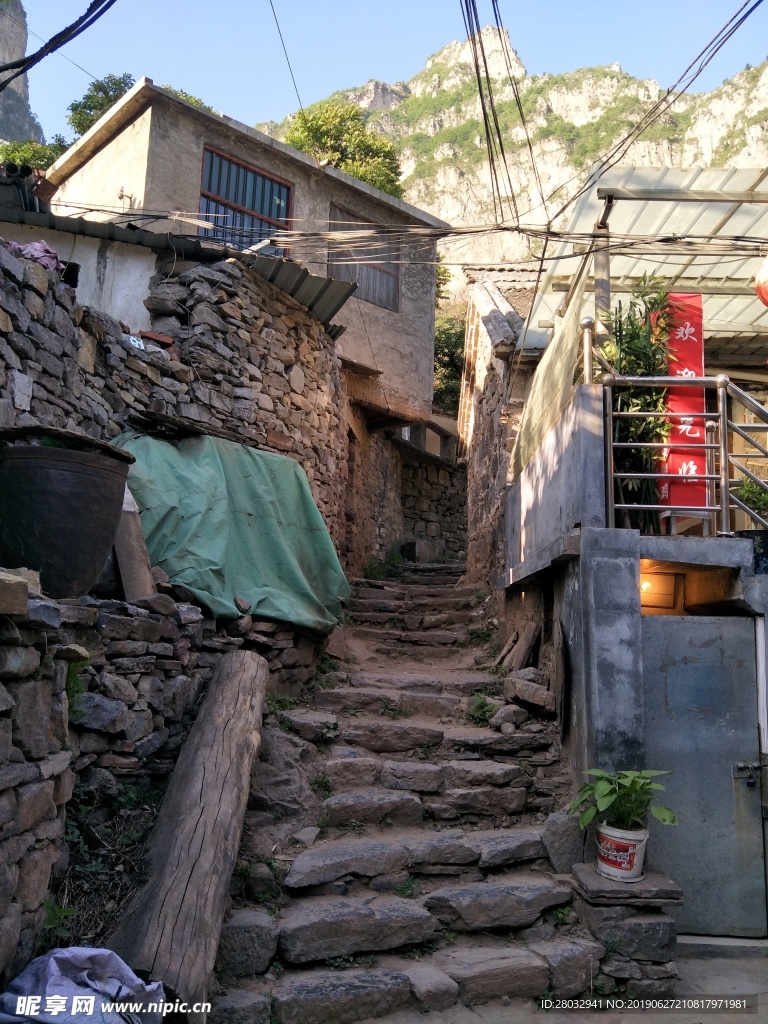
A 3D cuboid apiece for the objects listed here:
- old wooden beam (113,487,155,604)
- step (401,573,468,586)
[{"bbox_3d":[-1.480,0.203,4.156,0.170,0.712,0.150,-11,-9,-20],"label":"old wooden beam"},{"bbox_3d":[0.564,0.790,8.269,0.760,0.150,0.360,1,-7,0],"label":"step"}]

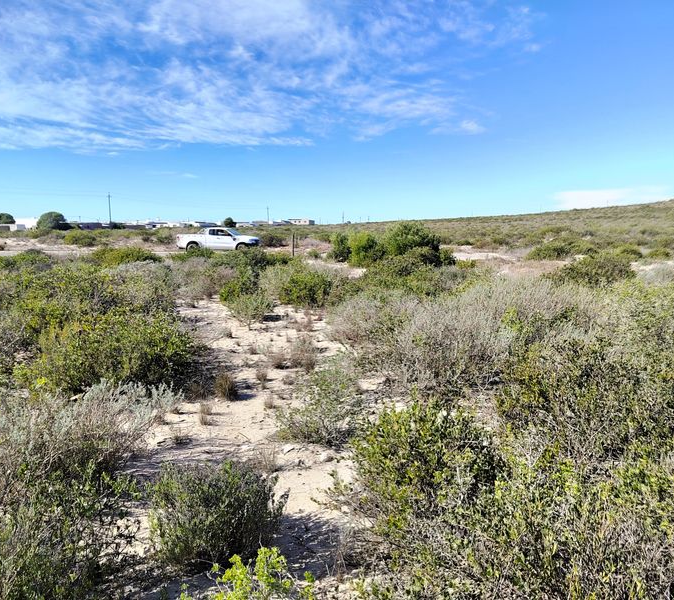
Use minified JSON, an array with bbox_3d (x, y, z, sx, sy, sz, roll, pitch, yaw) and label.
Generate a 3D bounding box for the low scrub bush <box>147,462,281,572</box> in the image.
[{"bbox_3d":[-0.627,1.007,2.787,0.640,0.430,0.580,0,8,0],"label":"low scrub bush"}]

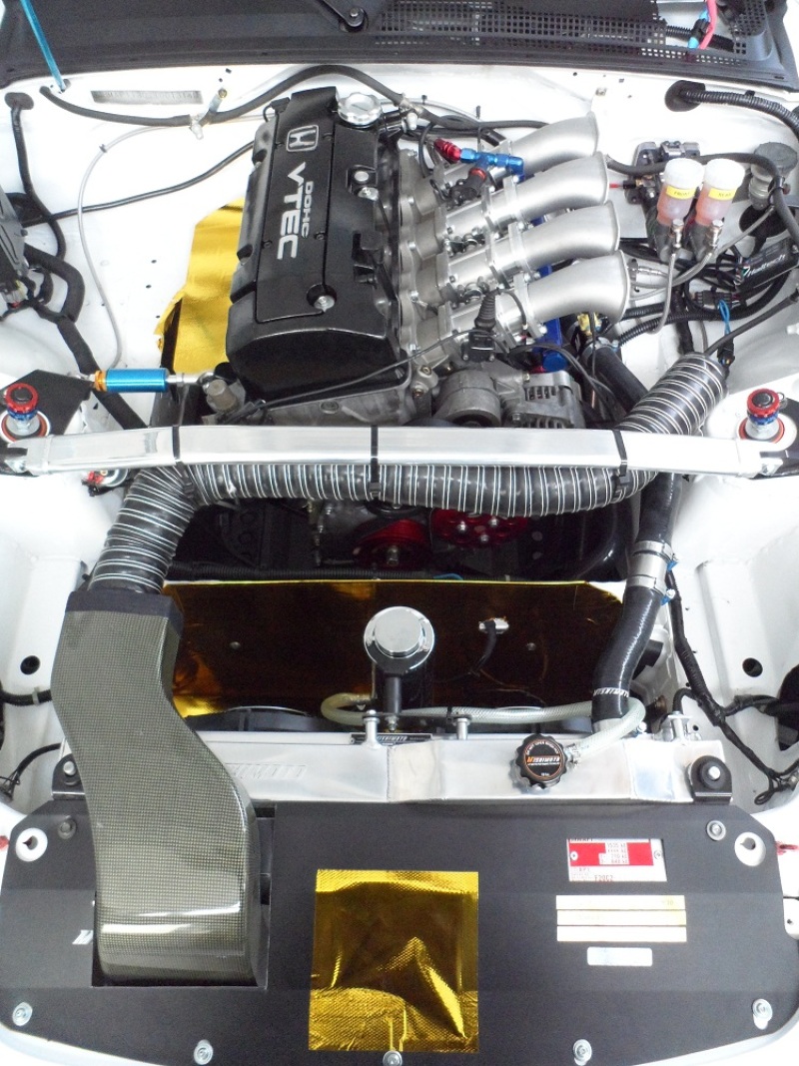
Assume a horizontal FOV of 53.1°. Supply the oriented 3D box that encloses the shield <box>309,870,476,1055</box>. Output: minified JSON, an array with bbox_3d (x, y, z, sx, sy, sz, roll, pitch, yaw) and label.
[{"bbox_3d":[-0.004,0.413,0.772,0.160,0.015,0.160,0,76,0],"label":"shield"}]

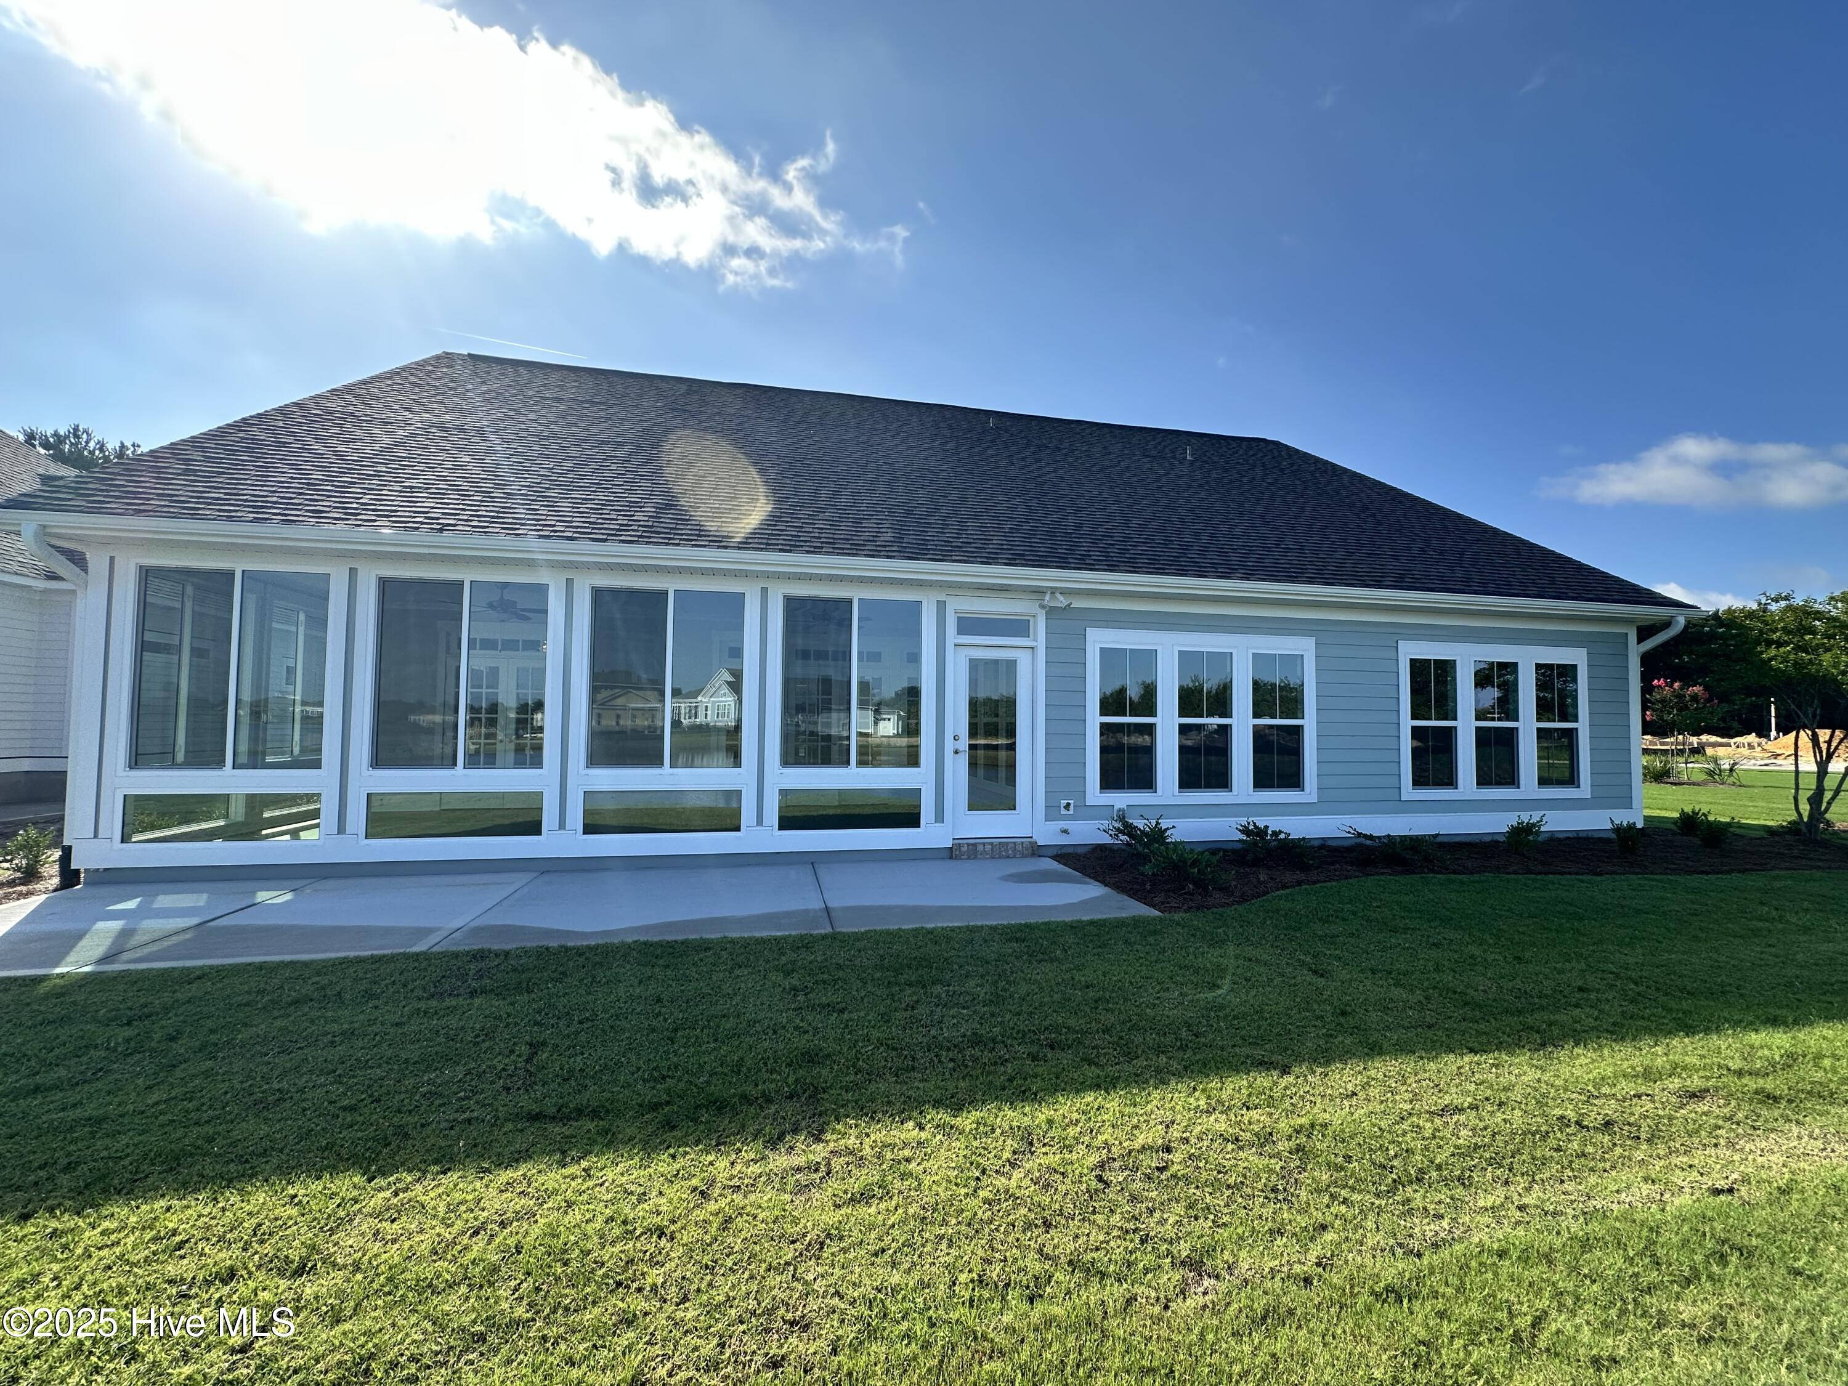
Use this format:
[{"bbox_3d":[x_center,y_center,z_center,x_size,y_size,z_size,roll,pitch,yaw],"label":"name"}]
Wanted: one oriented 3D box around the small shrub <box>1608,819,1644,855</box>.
[{"bbox_3d":[8.086,1.637,8.605,0.320,0.390,0.320,1,-3,-12],"label":"small shrub"}]

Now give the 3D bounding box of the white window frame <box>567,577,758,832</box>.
[{"bbox_3d":[-2.513,0.170,7.289,1.530,2.394,0.100,1,-3,-12],"label":"white window frame"}]

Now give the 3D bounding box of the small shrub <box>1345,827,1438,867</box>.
[{"bbox_3d":[4.962,1.561,7.918,0.850,0.420,0.700,1,-3,-12],"label":"small shrub"}]

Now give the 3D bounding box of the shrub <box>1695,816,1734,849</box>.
[{"bbox_3d":[9.462,1.670,8.939,0.350,0.370,0.350,1,-3,-12],"label":"shrub"}]

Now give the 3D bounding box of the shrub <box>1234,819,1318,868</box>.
[{"bbox_3d":[3.640,1.515,7.741,0.760,0.470,0.650,1,-3,-12],"label":"shrub"}]

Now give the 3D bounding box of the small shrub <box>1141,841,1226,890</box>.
[{"bbox_3d":[2.337,1.501,6.705,0.700,0.400,0.650,1,-3,-12],"label":"small shrub"}]

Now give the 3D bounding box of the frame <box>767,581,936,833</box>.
[{"bbox_3d":[-0.735,0.205,7.680,1.522,2.394,0.100,1,-3,-12],"label":"frame"}]

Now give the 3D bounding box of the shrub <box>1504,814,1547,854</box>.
[{"bbox_3d":[6.824,1.599,8.482,0.380,0.430,0.380,1,-3,-12],"label":"shrub"}]

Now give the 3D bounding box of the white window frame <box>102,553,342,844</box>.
[{"bbox_3d":[-6.043,0.101,6.512,1.499,2.394,0.100,1,-3,-12],"label":"white window frame"}]

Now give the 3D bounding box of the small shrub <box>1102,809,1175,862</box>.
[{"bbox_3d":[2.194,1.442,7.650,0.700,0.530,0.600,1,-3,-12],"label":"small shrub"}]

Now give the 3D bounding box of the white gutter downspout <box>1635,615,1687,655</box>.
[{"bbox_3d":[9.670,-0.745,9.826,0.240,0.480,0.500,1,-3,-12],"label":"white gutter downspout"}]

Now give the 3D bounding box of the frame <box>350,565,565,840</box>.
[{"bbox_3d":[-4.272,0.136,6.902,1.652,2.394,0.100,1,-3,-12],"label":"frame"}]

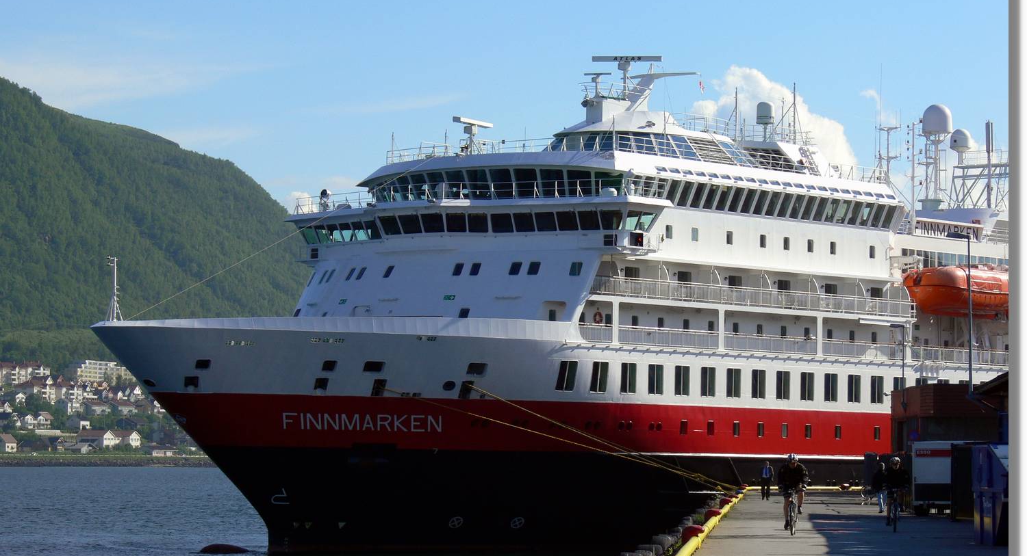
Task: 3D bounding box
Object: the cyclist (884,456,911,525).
[{"bbox_3d":[9.202,5.207,78.300,0.650,1.780,1.720,0,-3,5],"label":"cyclist"}]

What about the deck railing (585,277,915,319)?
[{"bbox_3d":[14.570,1.195,192.100,0.150,1.100,31.000,-2,-5,42],"label":"deck railing"}]

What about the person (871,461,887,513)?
[{"bbox_3d":[12.570,7.200,112.000,0.520,1.730,0.450,0,-3,11],"label":"person"}]

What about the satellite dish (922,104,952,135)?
[{"bbox_3d":[28.459,-10.672,219.235,2.000,2.100,2.000,1,-3,0],"label":"satellite dish"}]

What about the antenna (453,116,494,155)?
[{"bbox_3d":[-2.353,-8.223,189.500,0.650,2.400,3.800,-1,-4,28],"label":"antenna"}]

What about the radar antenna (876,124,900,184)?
[{"bbox_3d":[24.481,-8.117,213.000,1.800,3.800,0.700,-2,-4,42],"label":"radar antenna"}]

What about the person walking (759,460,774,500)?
[{"bbox_3d":[10.677,8.555,137.648,0.580,1.680,0.420,0,-3,6],"label":"person walking"}]

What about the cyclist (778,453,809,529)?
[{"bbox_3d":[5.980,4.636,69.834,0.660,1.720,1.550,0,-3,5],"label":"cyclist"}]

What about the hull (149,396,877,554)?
[{"bbox_3d":[26.492,13.173,215.299,21.500,8.200,131.000,-2,-4,43],"label":"hull"}]

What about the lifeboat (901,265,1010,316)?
[{"bbox_3d":[27.788,0.855,204.375,3.800,3.200,11.000,-2,-4,43],"label":"lifeboat"}]

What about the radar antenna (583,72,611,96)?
[{"bbox_3d":[5.125,-11.708,197.600,1.700,1.500,0.450,0,-3,15],"label":"radar antenna"}]

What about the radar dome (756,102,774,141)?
[{"bbox_3d":[16.109,-10.020,209.000,1.130,2.500,1.130,1,-3,0],"label":"radar dome"}]

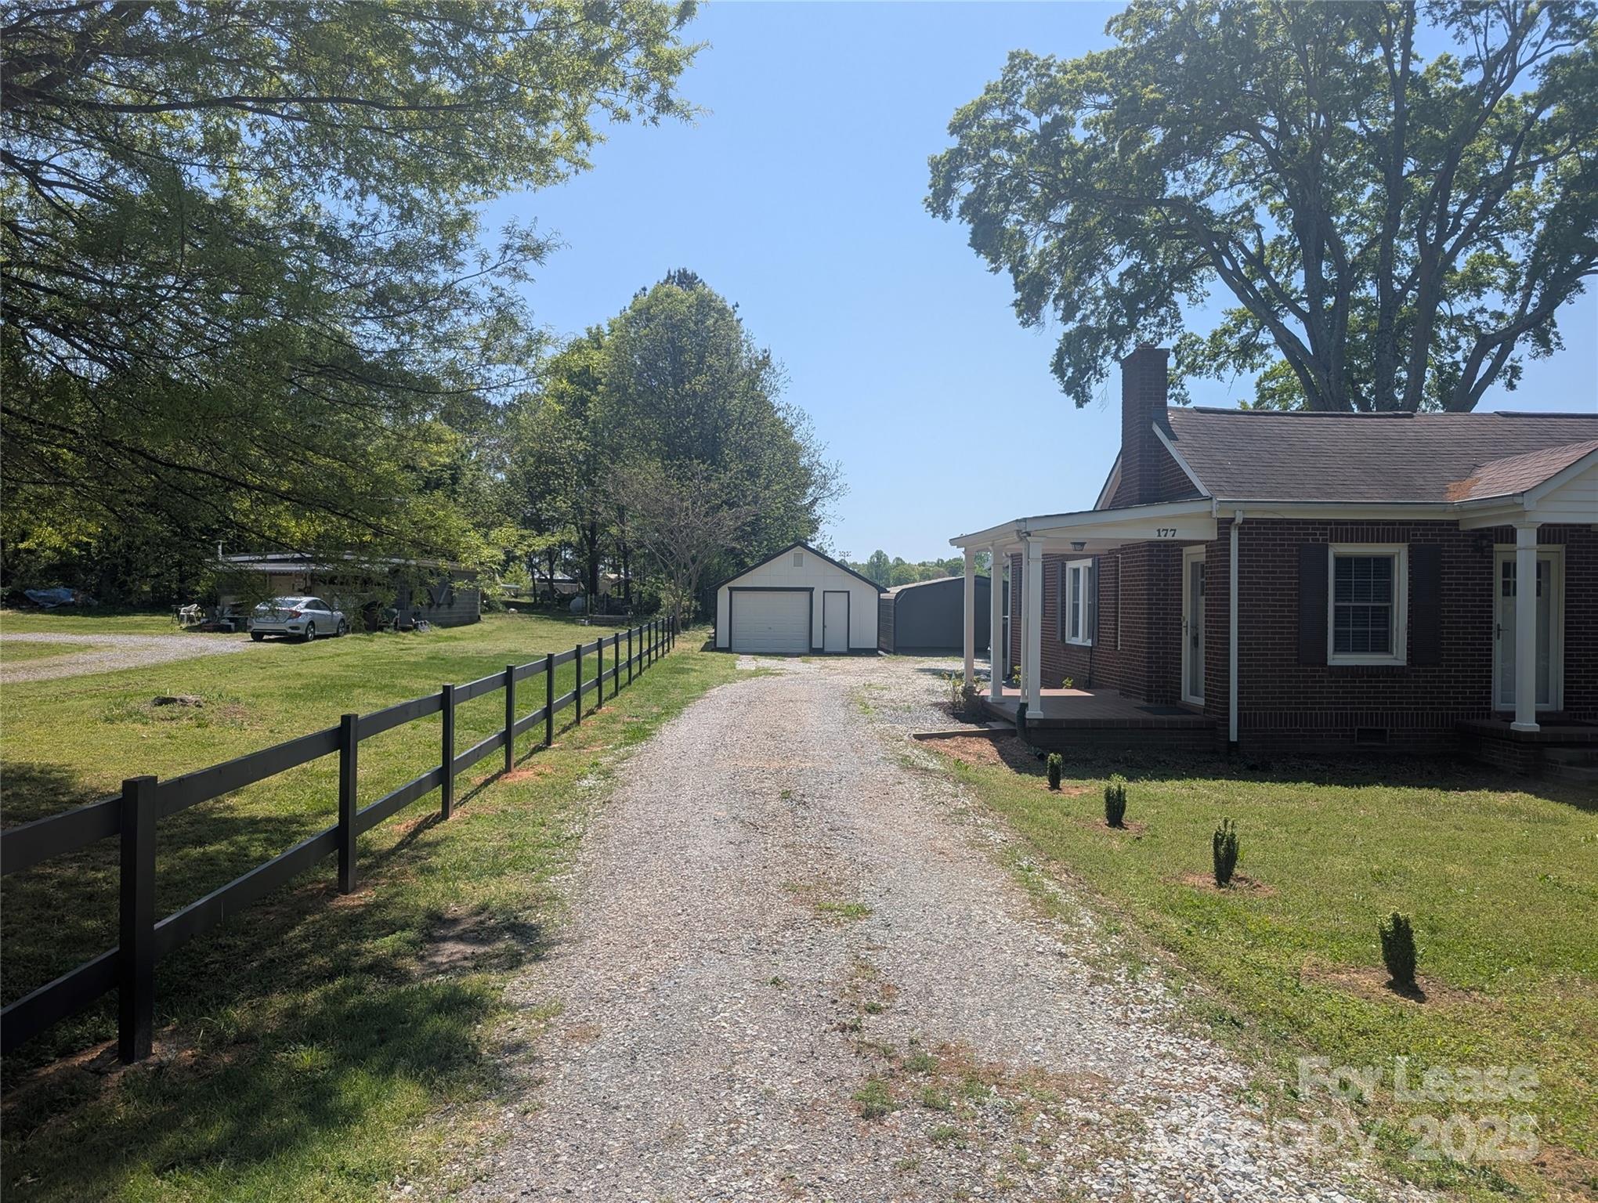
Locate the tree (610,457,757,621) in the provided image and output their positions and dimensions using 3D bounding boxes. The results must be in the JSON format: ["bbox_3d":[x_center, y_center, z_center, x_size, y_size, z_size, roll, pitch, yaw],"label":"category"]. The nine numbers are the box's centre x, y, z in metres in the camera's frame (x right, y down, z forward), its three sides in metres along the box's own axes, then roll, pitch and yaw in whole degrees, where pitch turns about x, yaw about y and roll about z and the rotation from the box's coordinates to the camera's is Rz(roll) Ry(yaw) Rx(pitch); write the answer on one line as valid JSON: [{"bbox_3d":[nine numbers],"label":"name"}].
[{"bbox_3d":[-4.787,-2.227,45.500,5.800,7.000,5.600,0,0,0],"label":"tree"}]

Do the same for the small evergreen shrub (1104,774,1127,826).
[{"bbox_3d":[2.544,1.601,8.920,0.175,0.410,0.175,0,0,0],"label":"small evergreen shrub"}]

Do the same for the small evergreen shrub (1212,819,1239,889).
[{"bbox_3d":[2.716,1.595,7.070,0.165,0.430,0.165,0,0,0],"label":"small evergreen shrub"}]

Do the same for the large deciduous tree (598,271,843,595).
[{"bbox_3d":[-4.100,-7.900,57.000,12.300,18.000,11.800,0,0,0],"label":"large deciduous tree"}]

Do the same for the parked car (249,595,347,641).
[{"bbox_3d":[-16.760,0.550,37.430,1.800,1.420,4.630,0,0,-3],"label":"parked car"}]

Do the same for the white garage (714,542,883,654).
[{"bbox_3d":[-0.170,-0.140,42.000,5.950,3.900,6.800,0,0,-3],"label":"white garage"}]

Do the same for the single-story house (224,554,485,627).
[{"bbox_3d":[-18.500,-0.340,47.300,6.900,2.950,12.400,0,0,-3],"label":"single-story house"}]

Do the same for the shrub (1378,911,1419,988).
[{"bbox_3d":[2.835,1.642,5.250,0.180,0.355,0.180,0,0,0],"label":"shrub"}]

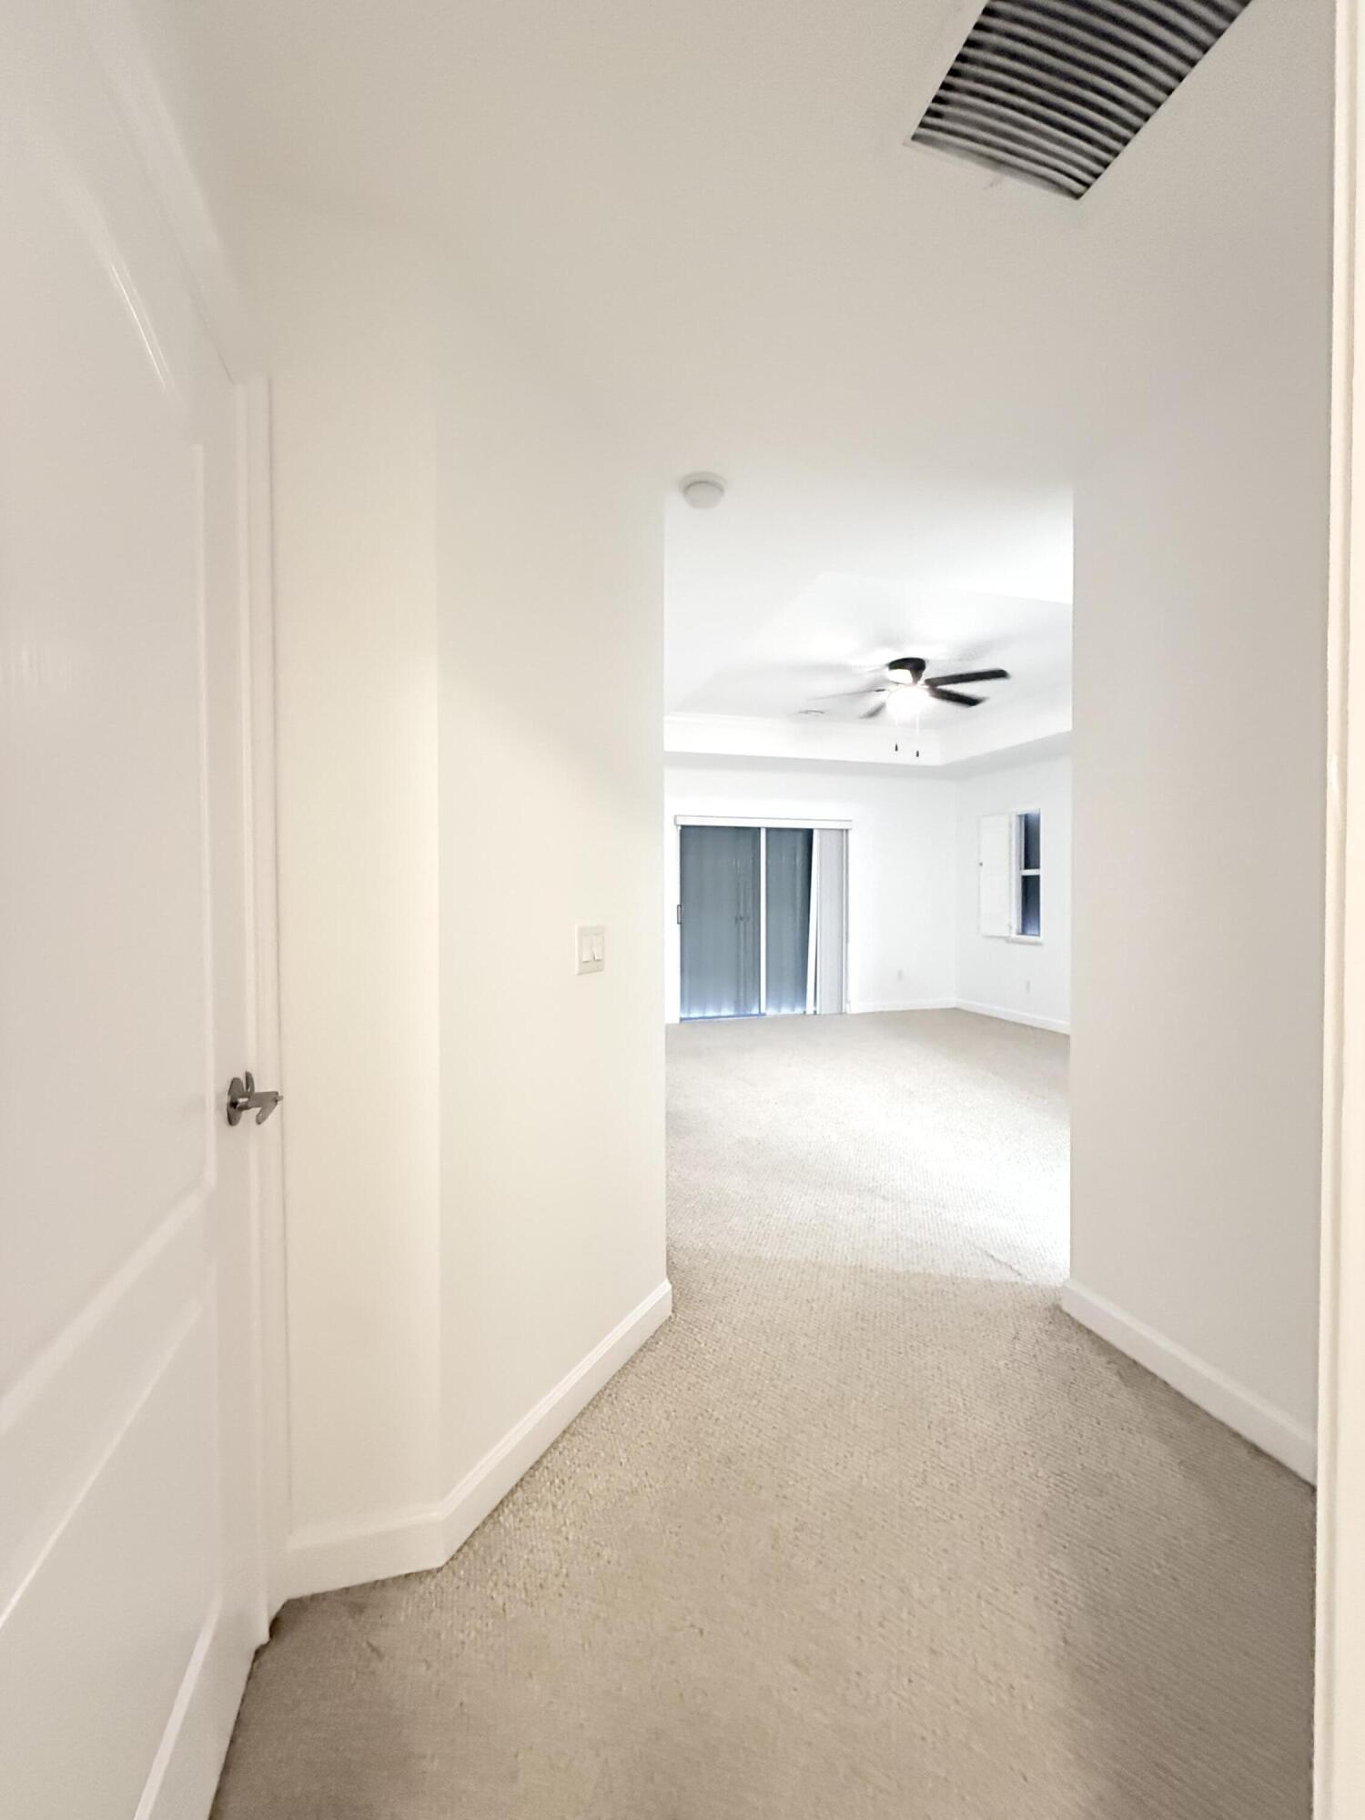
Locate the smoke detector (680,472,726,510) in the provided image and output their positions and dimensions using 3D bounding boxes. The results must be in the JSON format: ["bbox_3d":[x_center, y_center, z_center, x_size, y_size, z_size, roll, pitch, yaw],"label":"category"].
[{"bbox_3d":[0.061,-1.236,2.180,0.137,0.042,0.137,0,1,0],"label":"smoke detector"}]

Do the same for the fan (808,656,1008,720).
[{"bbox_3d":[1.482,-1.441,4.846,1.280,0.360,1.280,-1,1,-16],"label":"fan"}]

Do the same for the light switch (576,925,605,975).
[{"bbox_3d":[-0.217,0.097,1.796,0.012,0.116,0.116,0,1,27],"label":"light switch"}]

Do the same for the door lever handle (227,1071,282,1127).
[{"bbox_3d":[-0.642,0.294,1.099,0.064,0.068,0.140,-1,1,-16],"label":"door lever handle"}]

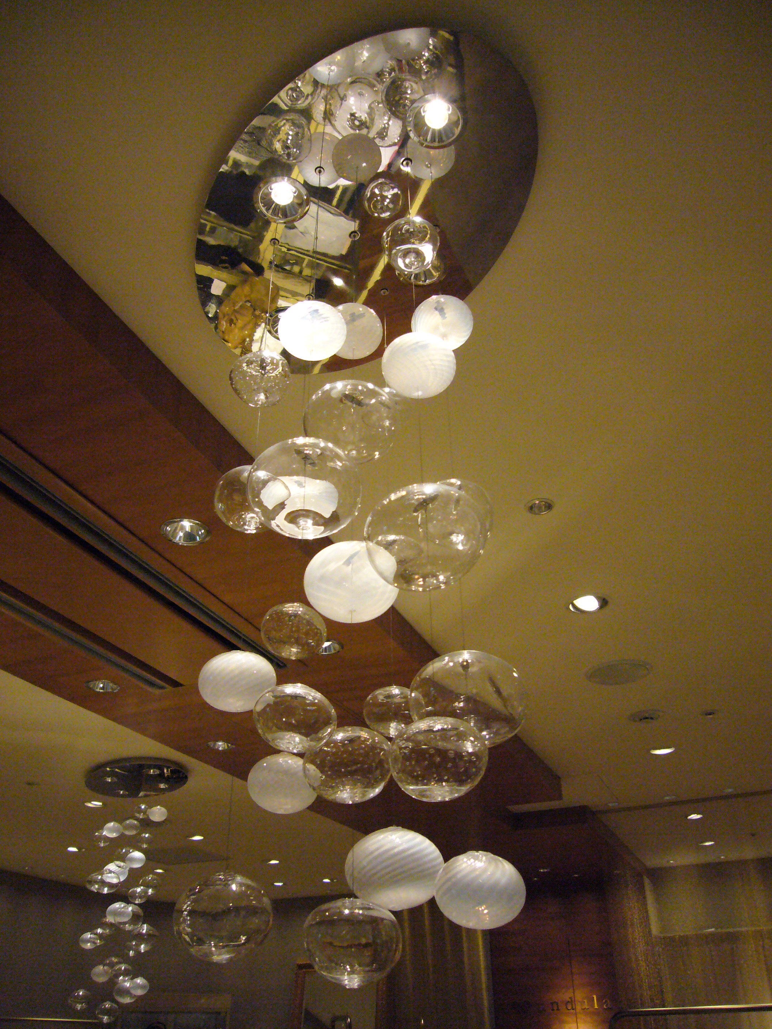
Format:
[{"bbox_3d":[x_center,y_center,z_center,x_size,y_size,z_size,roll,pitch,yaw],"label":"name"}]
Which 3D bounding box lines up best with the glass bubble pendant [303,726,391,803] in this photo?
[{"bbox_3d":[-0.061,0.400,1.330,0.140,0.114,0.140,-1,-33,0],"label":"glass bubble pendant"}]

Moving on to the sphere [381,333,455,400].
[{"bbox_3d":[0.062,-0.276,1.548,0.137,0.108,0.137,-1,-33,0],"label":"sphere"}]

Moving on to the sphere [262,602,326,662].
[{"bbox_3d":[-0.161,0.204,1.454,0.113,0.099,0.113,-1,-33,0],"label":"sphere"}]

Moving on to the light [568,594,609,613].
[{"bbox_3d":[0.911,0.391,3.769,0.176,0.050,0.176,-1,-33,0],"label":"light"}]

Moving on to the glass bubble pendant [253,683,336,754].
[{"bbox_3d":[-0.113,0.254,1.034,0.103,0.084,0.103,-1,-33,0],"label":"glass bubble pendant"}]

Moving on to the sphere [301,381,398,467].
[{"bbox_3d":[-0.070,-0.189,1.713,0.198,0.158,0.198,-1,-33,0],"label":"sphere"}]

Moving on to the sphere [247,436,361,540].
[{"bbox_3d":[-0.138,-0.043,1.418,0.193,0.162,0.193,-1,-33,0],"label":"sphere"}]

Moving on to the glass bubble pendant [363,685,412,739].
[{"bbox_3d":[0.016,0.374,1.577,0.116,0.093,0.116,-1,-33,0],"label":"glass bubble pendant"}]

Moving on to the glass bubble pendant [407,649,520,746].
[{"bbox_3d":[0.135,0.307,1.393,0.189,0.153,0.189,-1,-33,0],"label":"glass bubble pendant"}]

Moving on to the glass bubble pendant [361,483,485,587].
[{"bbox_3d":[0.061,0.035,1.347,0.193,0.162,0.193,-1,-33,0],"label":"glass bubble pendant"}]

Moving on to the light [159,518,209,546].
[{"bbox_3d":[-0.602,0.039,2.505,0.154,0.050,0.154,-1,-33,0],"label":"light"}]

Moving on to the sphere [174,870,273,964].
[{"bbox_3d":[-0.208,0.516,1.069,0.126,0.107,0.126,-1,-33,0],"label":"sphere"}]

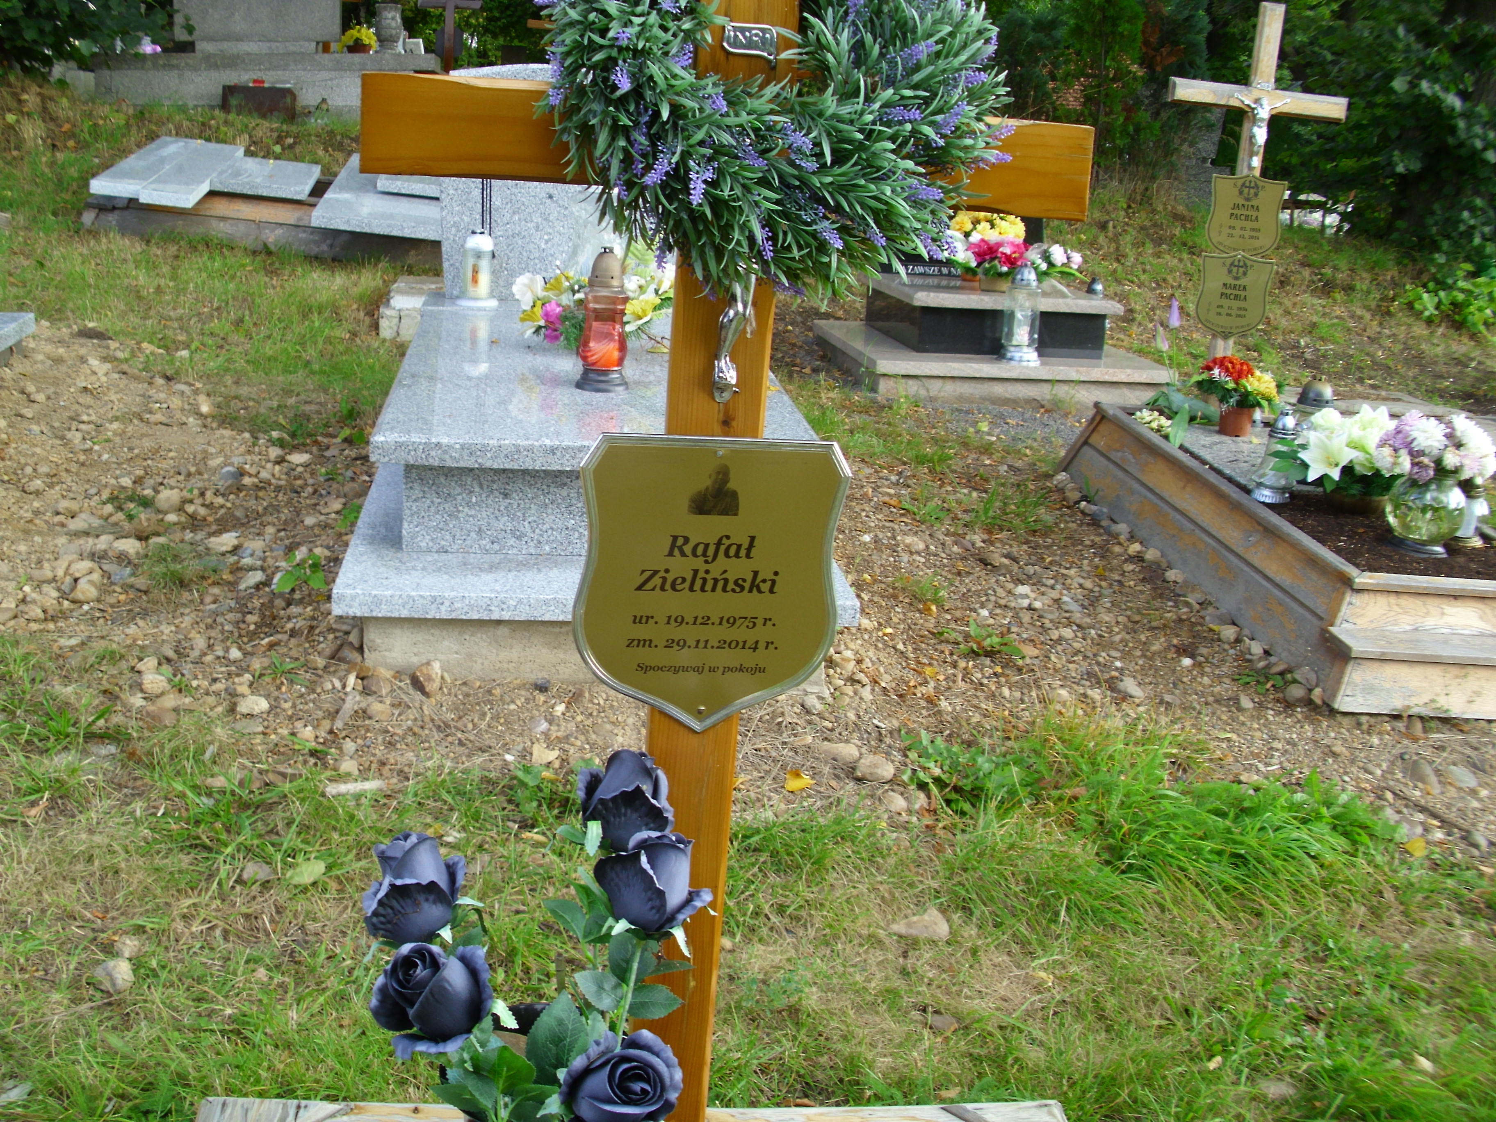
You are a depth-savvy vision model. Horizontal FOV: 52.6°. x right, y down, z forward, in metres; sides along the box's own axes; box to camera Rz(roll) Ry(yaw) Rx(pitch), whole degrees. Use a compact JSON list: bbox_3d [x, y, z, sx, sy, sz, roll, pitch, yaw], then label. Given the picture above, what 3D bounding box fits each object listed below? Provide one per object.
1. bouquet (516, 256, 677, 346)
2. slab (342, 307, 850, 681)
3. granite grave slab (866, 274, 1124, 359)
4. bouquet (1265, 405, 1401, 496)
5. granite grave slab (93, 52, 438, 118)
[{"bbox_3d":[-0.410,-0.689,4.097,0.460,0.220,0.300,1,18,-9],"label":"bouquet"},{"bbox_3d":[-0.419,-0.288,3.877,1.020,0.464,2.040,1,18,-9],"label":"slab"},{"bbox_3d":[0.938,-0.988,6.025,0.842,0.227,0.719,0,18,-13],"label":"granite grave slab"},{"bbox_3d":[1.517,-0.283,3.914,0.310,0.190,0.260,1,18,-9],"label":"bouquet"},{"bbox_3d":[-2.840,-2.946,9.345,1.877,0.337,1.600,-1,18,-8],"label":"granite grave slab"}]

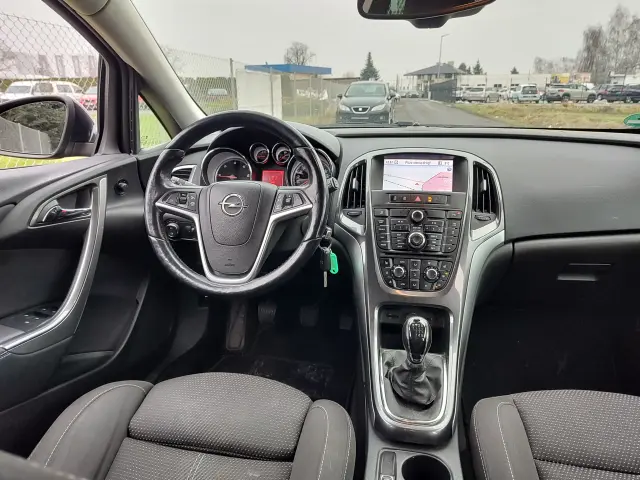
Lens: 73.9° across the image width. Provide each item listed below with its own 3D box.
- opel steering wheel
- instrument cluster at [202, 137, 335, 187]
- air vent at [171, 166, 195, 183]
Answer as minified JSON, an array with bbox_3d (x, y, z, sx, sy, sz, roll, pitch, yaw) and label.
[{"bbox_3d":[-0.166,-0.076,0.877,0.375,0.375,0.105,2,-6,7],"label":"opel steering wheel"},{"bbox_3d":[-0.126,-0.177,1.038,0.335,0.145,0.090,3,2,12],"label":"instrument cluster"},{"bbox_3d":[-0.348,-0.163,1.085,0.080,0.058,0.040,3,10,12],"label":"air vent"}]

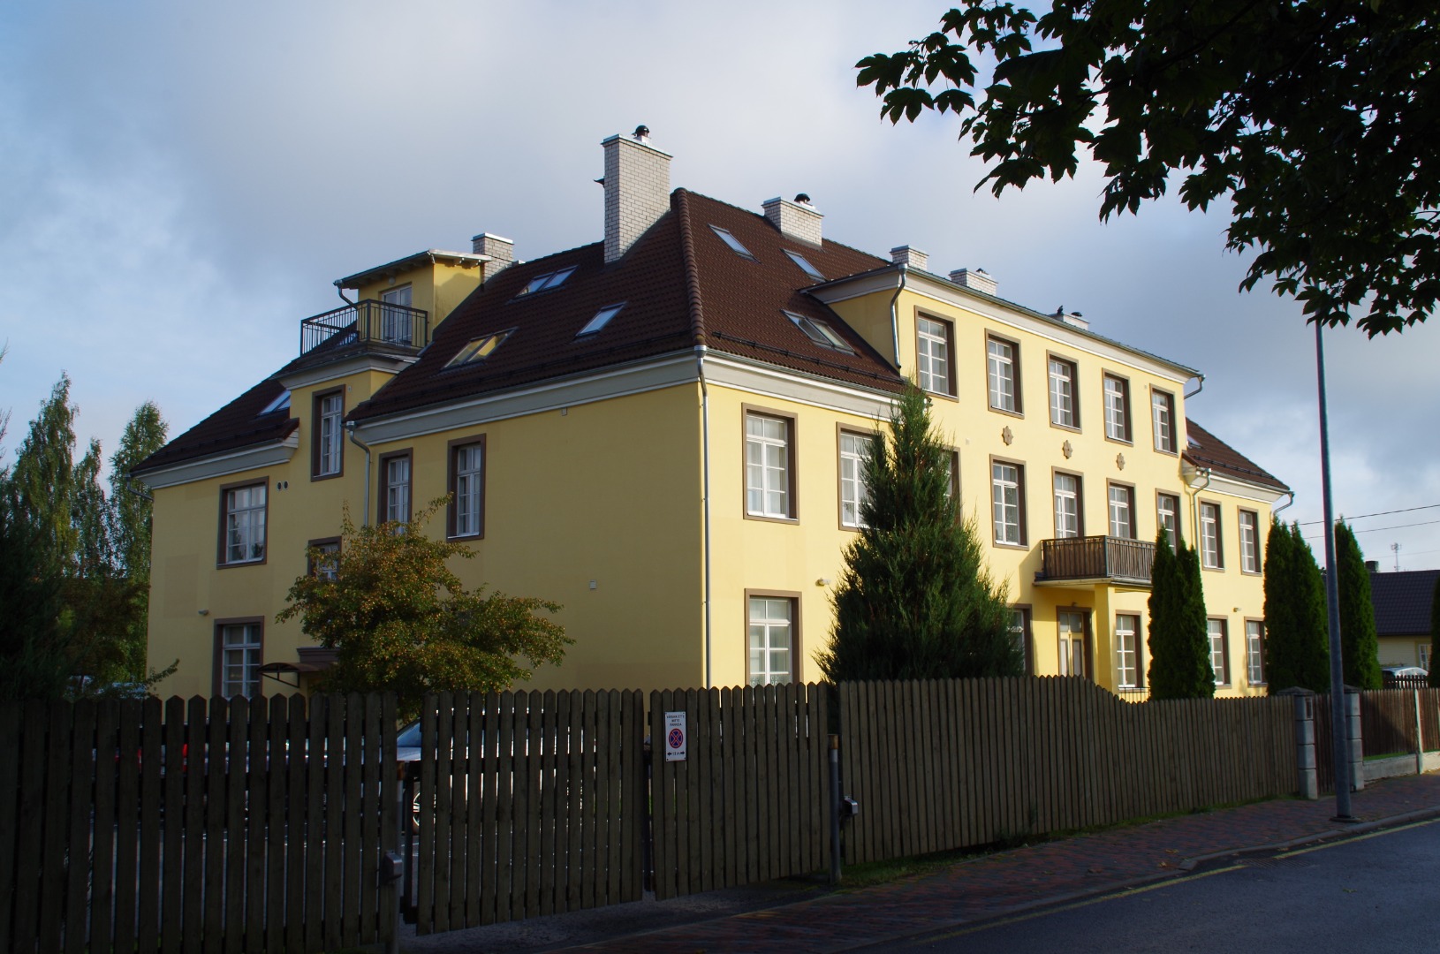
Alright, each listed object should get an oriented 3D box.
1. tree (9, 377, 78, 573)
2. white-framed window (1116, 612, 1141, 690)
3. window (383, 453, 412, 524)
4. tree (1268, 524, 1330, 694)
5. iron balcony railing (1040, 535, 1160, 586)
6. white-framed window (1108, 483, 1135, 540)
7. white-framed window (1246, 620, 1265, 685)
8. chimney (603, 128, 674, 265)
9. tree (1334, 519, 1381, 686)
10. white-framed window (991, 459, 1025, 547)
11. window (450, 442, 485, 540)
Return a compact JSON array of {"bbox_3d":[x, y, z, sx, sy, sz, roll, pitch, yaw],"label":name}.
[{"bbox_3d":[-23.267,2.575,49.149,2.900,12.433,2.900,-1,-8,0],"label":"tree"},{"bbox_3d":[11.369,4.876,40.096,0.180,2.007,1.436,-8,-10,40],"label":"white-framed window"},{"bbox_3d":[-7.303,0.517,32.646,0.934,2.050,0.180,-8,-10,40],"label":"window"},{"bbox_3d":[14.447,3.773,35.526,1.400,5.380,1.550,-8,-11,41],"label":"tree"},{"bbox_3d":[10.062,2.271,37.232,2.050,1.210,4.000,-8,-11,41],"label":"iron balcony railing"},{"bbox_3d":[11.312,1.271,40.608,0.180,2.059,1.436,-8,-10,40],"label":"white-framed window"},{"bbox_3d":[17.637,5.784,47.450,0.180,2.024,1.436,-8,-10,40],"label":"white-framed window"},{"bbox_3d":[-1.982,-6.676,34.673,0.600,3.590,1.840,-8,-11,41],"label":"chimney"},{"bbox_3d":[16.175,3.822,36.222,1.150,5.430,1.200,-8,-11,41],"label":"tree"},{"bbox_3d":[7.388,0.709,36.947,0.180,2.100,1.460,-8,-11,41],"label":"white-framed window"},{"bbox_3d":[-5.701,0.305,32.698,1.080,2.100,0.180,-8,-11,41],"label":"window"}]

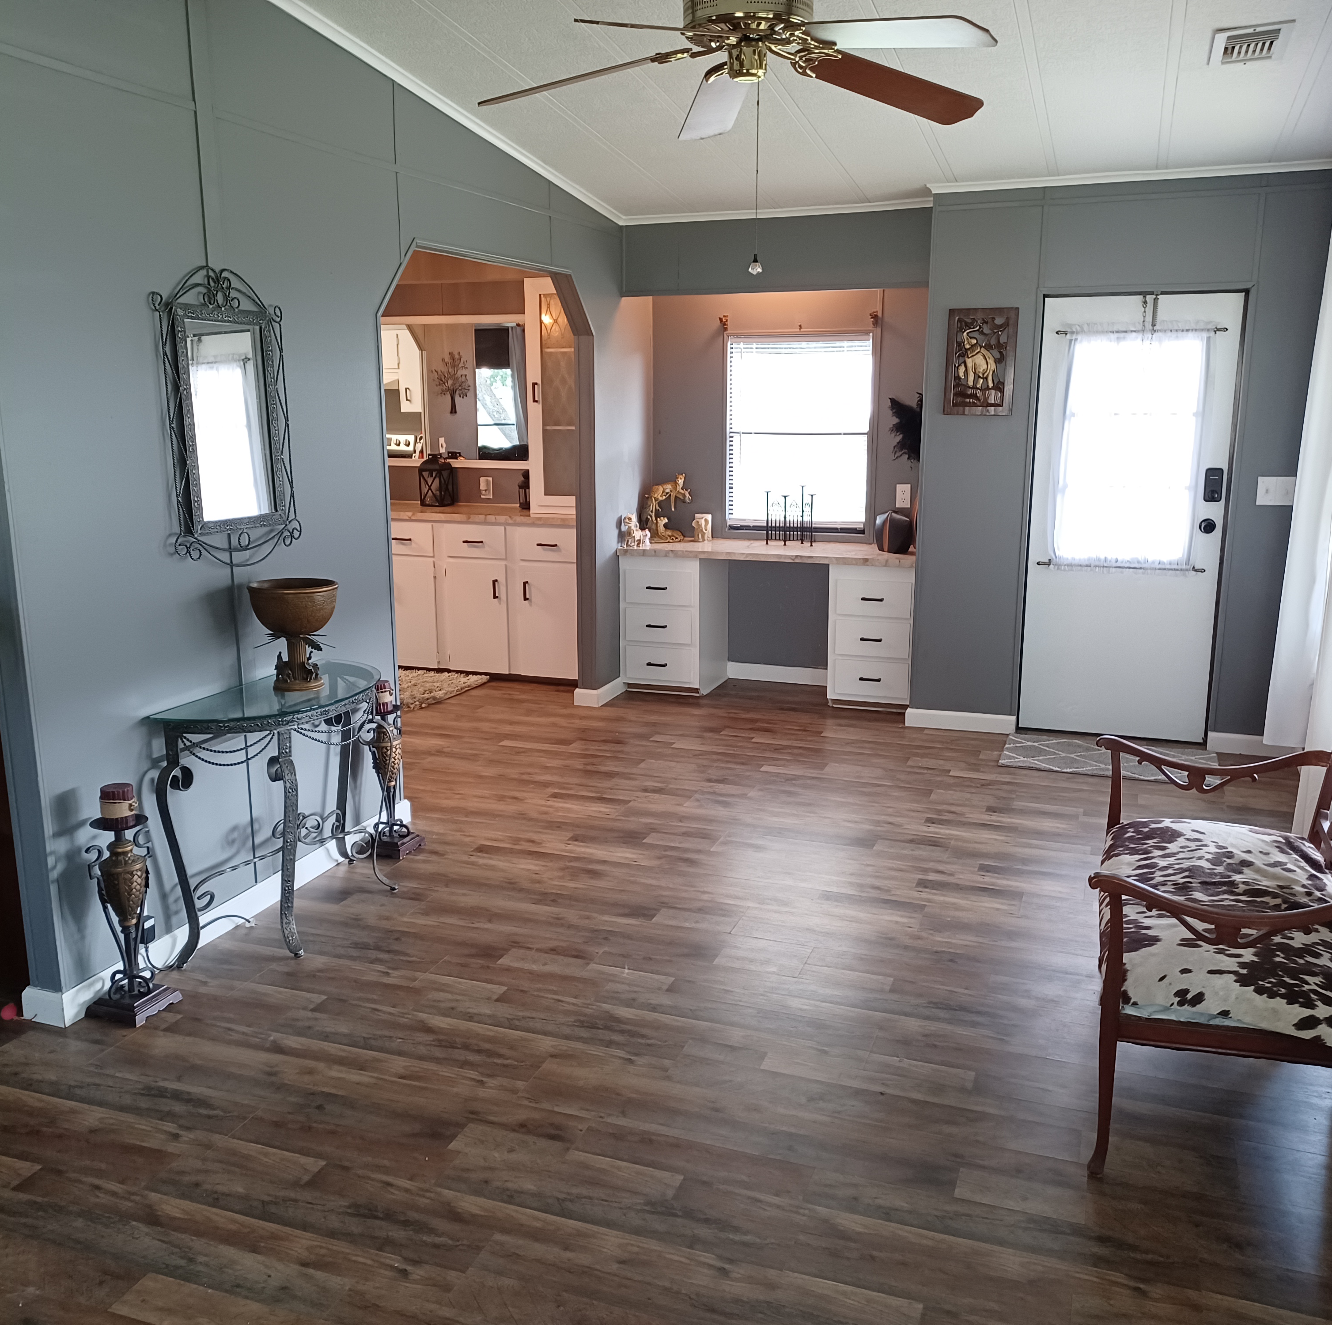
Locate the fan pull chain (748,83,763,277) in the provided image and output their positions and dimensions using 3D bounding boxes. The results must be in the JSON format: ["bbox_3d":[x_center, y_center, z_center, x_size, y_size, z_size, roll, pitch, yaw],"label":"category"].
[{"bbox_3d":[0.217,-1.144,3.032,0.034,0.433,0.034,4,13,19],"label":"fan pull chain"}]

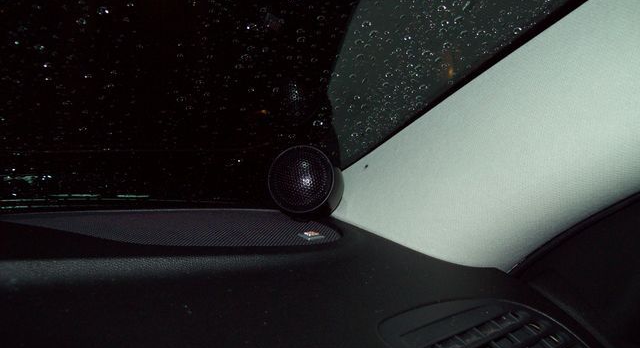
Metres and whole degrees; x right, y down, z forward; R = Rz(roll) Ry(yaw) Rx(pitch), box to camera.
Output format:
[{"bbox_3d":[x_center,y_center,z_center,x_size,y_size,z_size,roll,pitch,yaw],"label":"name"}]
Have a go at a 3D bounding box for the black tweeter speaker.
[{"bbox_3d":[-0.011,0.007,0.531,0.054,0.054,0.036,2,-11,13],"label":"black tweeter speaker"}]

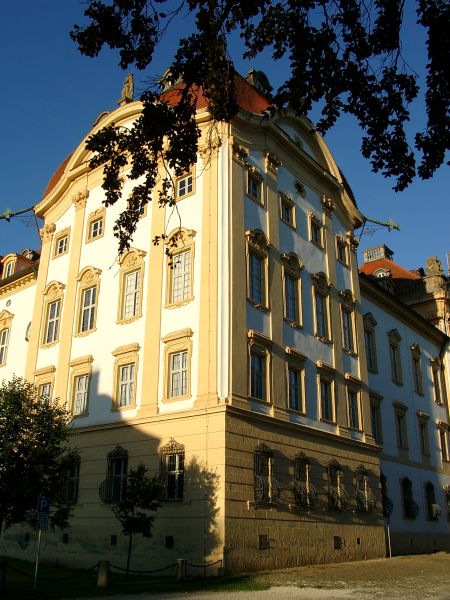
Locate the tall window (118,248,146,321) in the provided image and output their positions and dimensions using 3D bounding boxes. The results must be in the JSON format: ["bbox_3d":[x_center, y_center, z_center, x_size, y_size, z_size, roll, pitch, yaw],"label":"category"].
[{"bbox_3d":[-4.900,-0.822,31.373,2.150,4.200,0.400,-17,-27,38],"label":"tall window"}]

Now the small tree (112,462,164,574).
[{"bbox_3d":[-3.555,9.032,24.408,1.900,4.450,1.800,0,-22,0],"label":"small tree"}]

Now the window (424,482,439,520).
[{"bbox_3d":[16.226,15.793,46.156,0.385,2.744,1.444,-16,-27,36],"label":"window"}]

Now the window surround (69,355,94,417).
[{"bbox_3d":[-8.148,4.911,33.001,1.830,3.226,0.337,-16,-27,36],"label":"window surround"}]

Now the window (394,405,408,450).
[{"bbox_3d":[13.424,9.782,44.922,0.241,3.178,1.541,-16,-27,36],"label":"window"}]

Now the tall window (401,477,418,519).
[{"bbox_3d":[12.578,13.625,40.451,0.550,2.730,1.550,-15,-26,35],"label":"tall window"}]

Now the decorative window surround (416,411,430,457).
[{"bbox_3d":[16.247,11.011,48.074,0.289,3.226,1.685,-16,-27,36],"label":"decorative window surround"}]

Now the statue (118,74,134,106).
[{"bbox_3d":[-7.788,-16.915,47.075,1.137,2.893,0.878,-17,-28,36],"label":"statue"}]

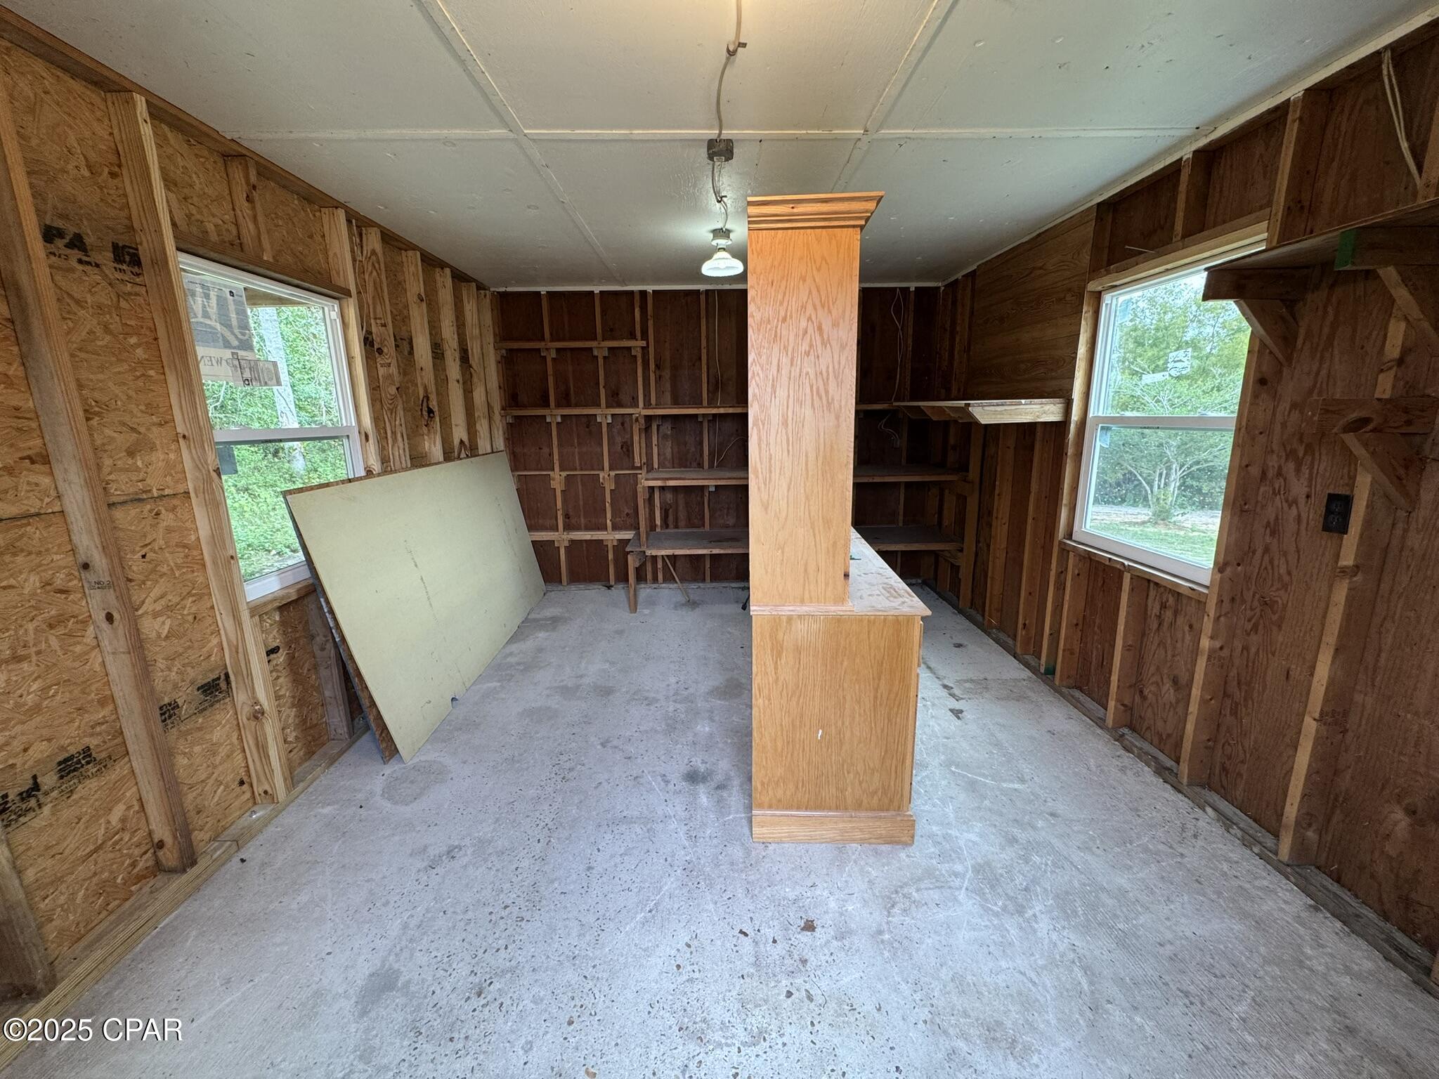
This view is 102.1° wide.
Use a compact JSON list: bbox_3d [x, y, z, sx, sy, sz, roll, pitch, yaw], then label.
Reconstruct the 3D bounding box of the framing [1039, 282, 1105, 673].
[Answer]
[{"bbox_3d":[1.822,-0.230,3.017,0.089,1.977,0.039,-1,12,-1],"label":"framing"}]

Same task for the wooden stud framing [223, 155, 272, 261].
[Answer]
[{"bbox_3d":[-1.751,-1.226,2.172,0.089,0.345,0.039,-1,12,-1],"label":"wooden stud framing"}]

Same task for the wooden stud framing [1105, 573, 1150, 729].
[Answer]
[{"bbox_3d":[1.820,0.502,2.587,0.089,0.710,0.042,-1,12,-1],"label":"wooden stud framing"}]

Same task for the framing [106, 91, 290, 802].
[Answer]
[{"bbox_3d":[-1.760,-0.161,1.997,0.089,2.390,0.040,-1,12,-1],"label":"framing"}]

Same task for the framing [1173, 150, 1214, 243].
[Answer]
[{"bbox_3d":[1.785,-1.287,2.192,0.089,0.300,0.040,-1,12,-1],"label":"framing"}]

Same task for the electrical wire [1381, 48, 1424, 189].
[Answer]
[{"bbox_3d":[1.778,-1.098,1.516,0.045,0.390,0.140,-1,12,-1],"label":"electrical wire"}]

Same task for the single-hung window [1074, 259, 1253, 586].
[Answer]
[{"bbox_3d":[1.886,-0.487,2.472,0.070,1.205,0.910,-1,12,-1],"label":"single-hung window"}]

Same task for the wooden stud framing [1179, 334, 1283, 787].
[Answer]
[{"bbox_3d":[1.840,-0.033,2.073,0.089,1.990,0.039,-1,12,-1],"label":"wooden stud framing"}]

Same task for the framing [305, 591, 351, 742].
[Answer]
[{"bbox_3d":[-1.726,0.573,2.574,0.089,0.691,0.039,-1,12,-1],"label":"framing"}]

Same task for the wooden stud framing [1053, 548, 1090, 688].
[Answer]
[{"bbox_3d":[1.834,0.419,3.010,0.089,0.711,0.039,-1,12,-1],"label":"wooden stud framing"}]

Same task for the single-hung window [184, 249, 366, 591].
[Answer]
[{"bbox_3d":[-1.822,-0.458,2.492,0.085,1.220,0.910,-1,12,-1],"label":"single-hung window"}]

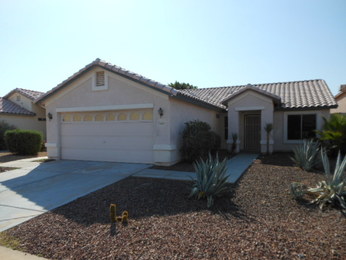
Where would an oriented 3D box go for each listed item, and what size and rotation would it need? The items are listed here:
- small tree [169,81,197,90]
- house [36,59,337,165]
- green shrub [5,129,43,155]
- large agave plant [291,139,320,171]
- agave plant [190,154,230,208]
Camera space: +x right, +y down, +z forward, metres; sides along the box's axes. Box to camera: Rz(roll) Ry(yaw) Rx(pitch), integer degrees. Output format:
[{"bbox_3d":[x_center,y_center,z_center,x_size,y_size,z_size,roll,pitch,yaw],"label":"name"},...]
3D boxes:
[{"bbox_3d":[1.064,-2.142,28.000,3.700,6.800,3.700,0,0,24],"label":"small tree"},{"bbox_3d":[2.754,-1.091,15.586,12.730,4.900,15.060,0,0,24],"label":"house"},{"bbox_3d":[-7.831,0.609,13.100,1.600,1.270,1.350,0,0,24],"label":"green shrub"},{"bbox_3d":[4.477,0.824,8.450,1.000,1.040,1.000,0,0,24],"label":"large agave plant"},{"bbox_3d":[0.735,0.940,4.900,0.800,0.940,0.820,0,0,24],"label":"agave plant"}]

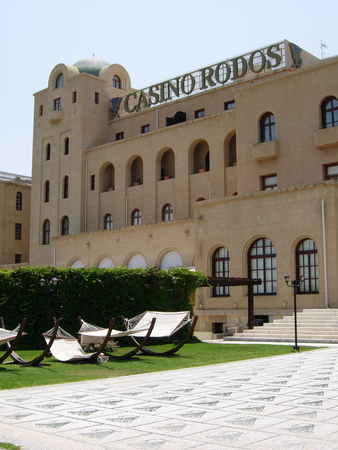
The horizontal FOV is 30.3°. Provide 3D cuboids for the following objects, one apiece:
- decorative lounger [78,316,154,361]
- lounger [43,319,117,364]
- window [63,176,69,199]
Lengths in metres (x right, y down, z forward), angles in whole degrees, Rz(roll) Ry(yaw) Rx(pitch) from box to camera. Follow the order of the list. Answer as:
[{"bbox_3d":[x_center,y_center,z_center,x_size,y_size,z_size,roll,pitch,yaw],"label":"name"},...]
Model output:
[{"bbox_3d":[-1.641,3.510,19.369,3.150,1.280,1.150,-7,-11,42],"label":"decorative lounger"},{"bbox_3d":[-2.524,3.300,17.863,1.150,1.280,3.100,6,-10,-40],"label":"lounger"},{"bbox_3d":[-9.115,-3.335,55.488,0.820,2.000,0.250,-8,-11,43],"label":"window"}]

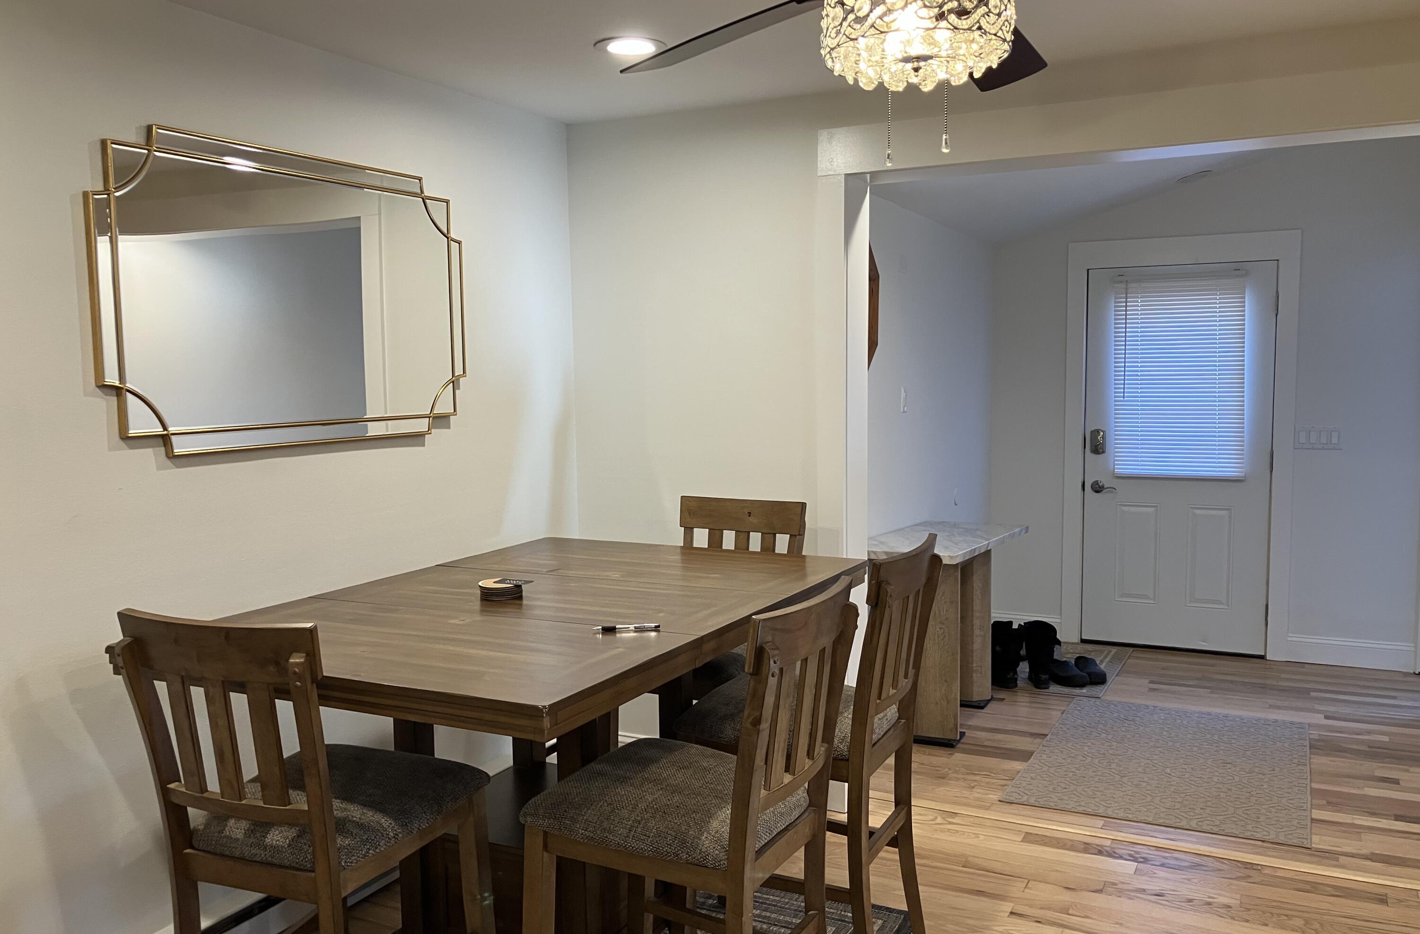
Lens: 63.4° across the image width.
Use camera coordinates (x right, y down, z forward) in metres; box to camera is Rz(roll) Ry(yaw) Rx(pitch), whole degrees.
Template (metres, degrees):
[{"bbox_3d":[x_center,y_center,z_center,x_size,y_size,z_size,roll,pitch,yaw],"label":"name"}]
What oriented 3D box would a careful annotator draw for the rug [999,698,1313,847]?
[{"bbox_3d":[1.782,1.127,4.447,0.965,0.010,1.385,2,6,28],"label":"rug"}]

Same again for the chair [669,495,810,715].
[{"bbox_3d":[-0.010,0.674,3.683,0.475,1.090,0.580,2,6,29],"label":"chair"}]

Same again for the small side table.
[{"bbox_3d":[1.023,0.696,5.034,0.460,0.780,0.970,2,6,30],"label":"small side table"}]

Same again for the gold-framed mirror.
[{"bbox_3d":[-1.114,-0.464,3.211,0.030,0.800,1.300,2,6,28],"label":"gold-framed mirror"}]

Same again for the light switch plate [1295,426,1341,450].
[{"bbox_3d":[3.023,-0.140,5.704,0.209,0.114,0.010,2,6,28],"label":"light switch plate"}]

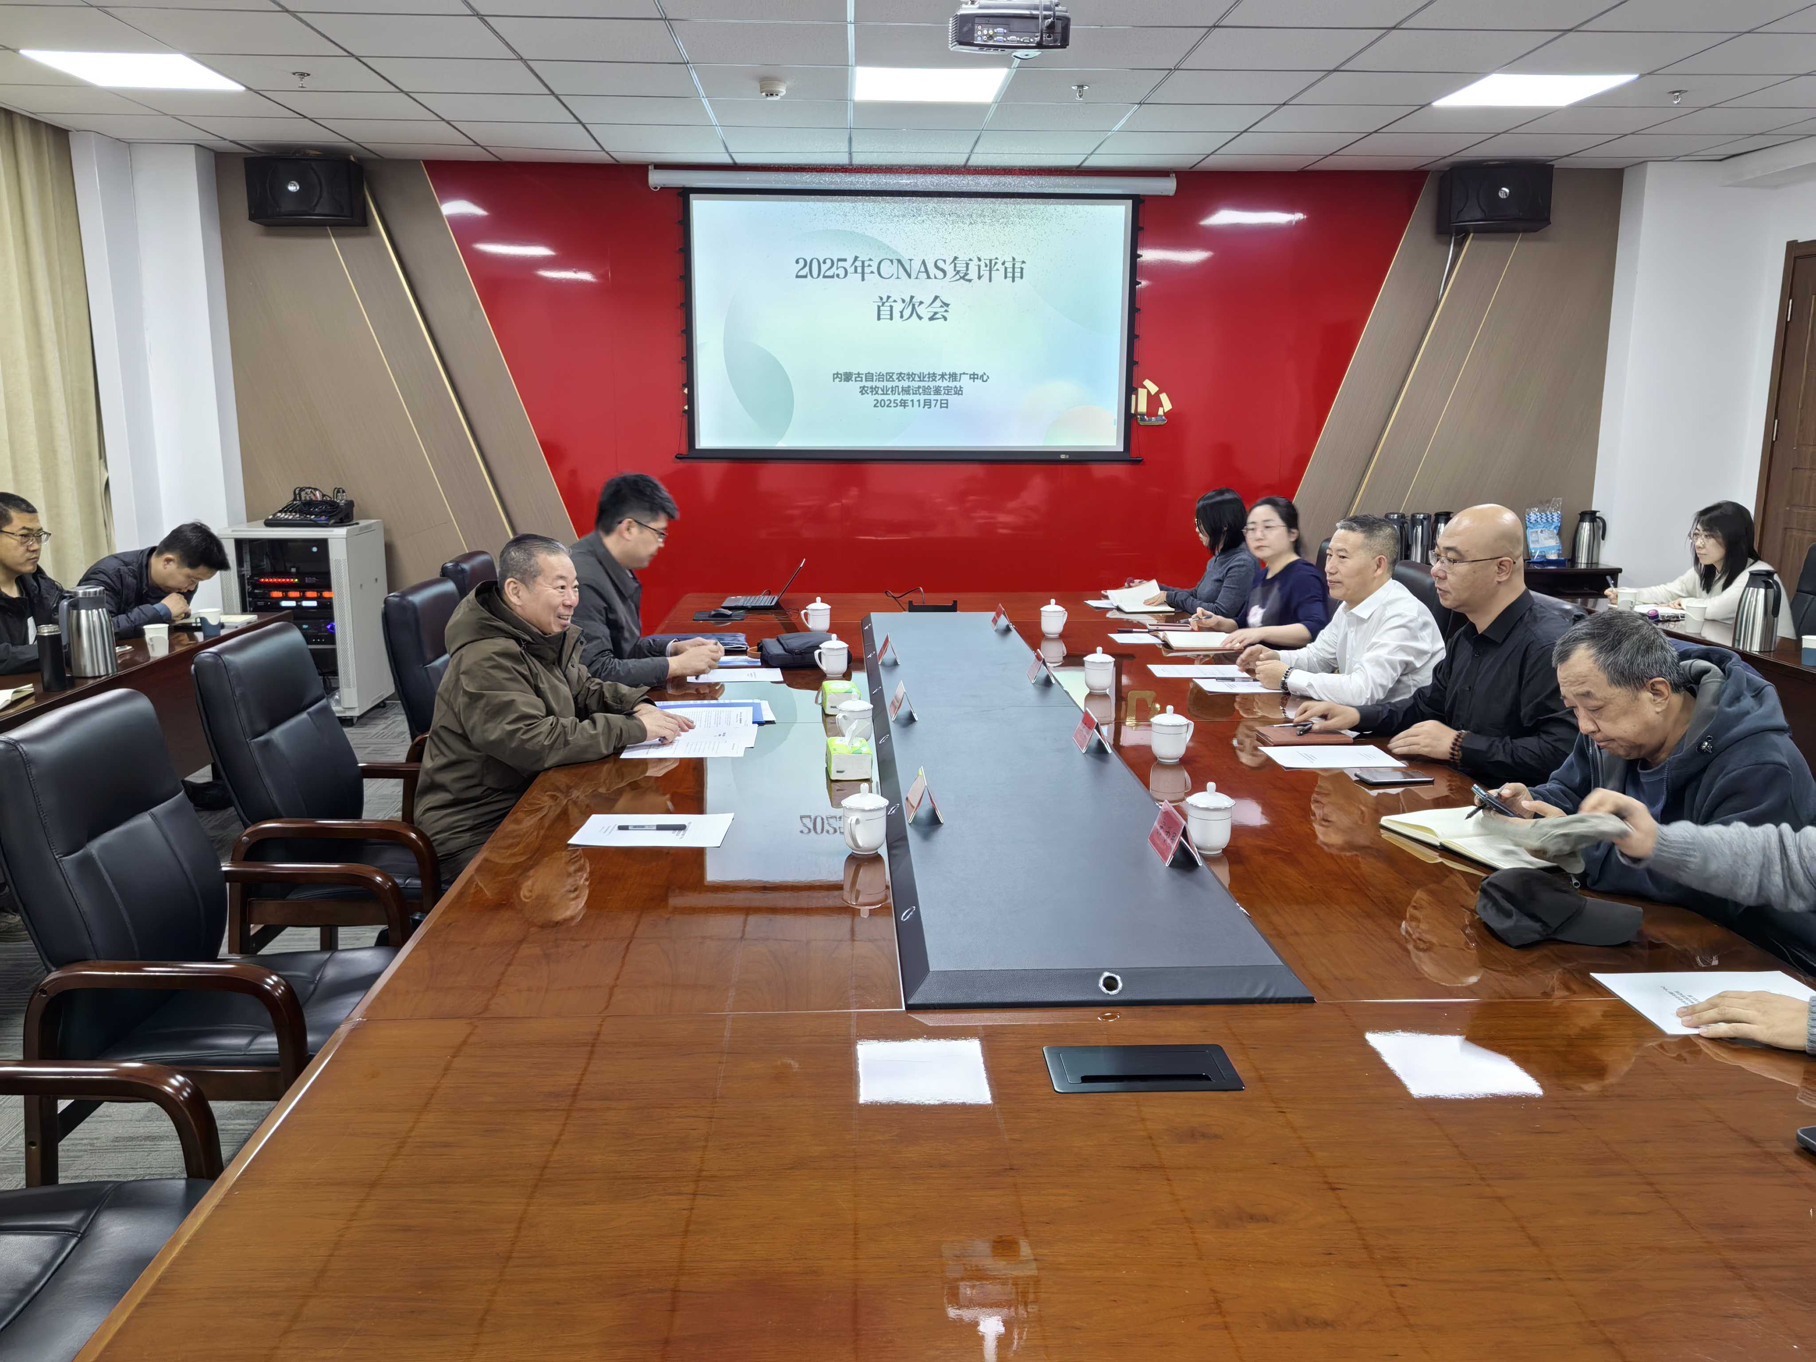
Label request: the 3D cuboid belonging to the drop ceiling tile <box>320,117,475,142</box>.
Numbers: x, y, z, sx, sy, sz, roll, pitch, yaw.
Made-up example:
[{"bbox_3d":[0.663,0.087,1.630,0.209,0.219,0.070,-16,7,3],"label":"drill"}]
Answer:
[{"bbox_3d":[-2.371,-2.553,6.588,0.600,0.020,0.600,0,11,-3],"label":"drop ceiling tile"}]

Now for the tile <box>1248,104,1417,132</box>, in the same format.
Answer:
[{"bbox_3d":[1.851,-2.467,6.197,0.600,0.020,0.600,0,11,-3],"label":"tile"}]

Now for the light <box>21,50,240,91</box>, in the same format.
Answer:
[{"bbox_3d":[-2.923,-2.343,5.397,0.600,0.040,0.600,0,11,-3],"label":"light"}]

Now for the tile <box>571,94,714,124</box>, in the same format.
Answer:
[{"bbox_3d":[-1.146,-2.445,6.052,0.600,0.020,0.600,0,11,-3],"label":"tile"}]

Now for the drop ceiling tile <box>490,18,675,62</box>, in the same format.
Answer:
[{"bbox_3d":[-1.094,-2.214,4.877,0.600,0.020,0.600,0,11,-2],"label":"drop ceiling tile"}]

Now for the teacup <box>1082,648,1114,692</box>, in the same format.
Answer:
[{"bbox_3d":[0.579,-0.036,4.245,0.094,0.133,0.111,2,11,8],"label":"teacup"}]

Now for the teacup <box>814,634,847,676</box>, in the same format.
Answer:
[{"bbox_3d":[-0.239,-0.082,4.460,0.107,0.133,0.093,0,11,-2],"label":"teacup"}]

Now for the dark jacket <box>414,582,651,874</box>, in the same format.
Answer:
[{"bbox_3d":[-0.969,0.112,3.629,0.610,0.720,0.580,1,11,4],"label":"dark jacket"}]

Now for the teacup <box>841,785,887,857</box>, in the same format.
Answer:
[{"bbox_3d":[-0.086,0.262,2.694,0.094,0.133,0.111,4,11,17],"label":"teacup"}]

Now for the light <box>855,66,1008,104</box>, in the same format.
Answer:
[{"bbox_3d":[0.080,-2.336,5.516,0.600,0.020,0.600,0,11,-3],"label":"light"}]

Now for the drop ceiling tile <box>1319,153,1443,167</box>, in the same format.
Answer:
[{"bbox_3d":[2.401,-2.675,7.307,0.600,0.020,0.440,0,11,-2],"label":"drop ceiling tile"}]

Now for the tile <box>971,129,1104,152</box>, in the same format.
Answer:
[{"bbox_3d":[0.622,-2.571,6.737,0.600,0.020,0.600,0,11,-3],"label":"tile"}]

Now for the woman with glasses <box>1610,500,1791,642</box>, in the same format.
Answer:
[{"bbox_3d":[3.282,-0.099,5.715,0.700,1.220,0.650,-1,11,-8],"label":"woman with glasses"}]

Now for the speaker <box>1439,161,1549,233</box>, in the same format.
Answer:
[{"bbox_3d":[3.012,-2.464,7.270,0.495,0.283,0.275,2,11,9],"label":"speaker"}]

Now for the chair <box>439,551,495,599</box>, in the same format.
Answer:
[{"bbox_3d":[-1.244,0.139,4.662,0.600,1.080,0.620,0,11,-2],"label":"chair"}]

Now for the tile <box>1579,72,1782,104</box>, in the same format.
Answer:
[{"bbox_3d":[3.076,-2.349,5.639,0.600,0.020,0.600,0,11,-2],"label":"tile"}]

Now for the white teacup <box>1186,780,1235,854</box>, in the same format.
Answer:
[{"bbox_3d":[0.583,0.259,2.731,0.095,0.133,0.110,0,11,-2],"label":"white teacup"}]

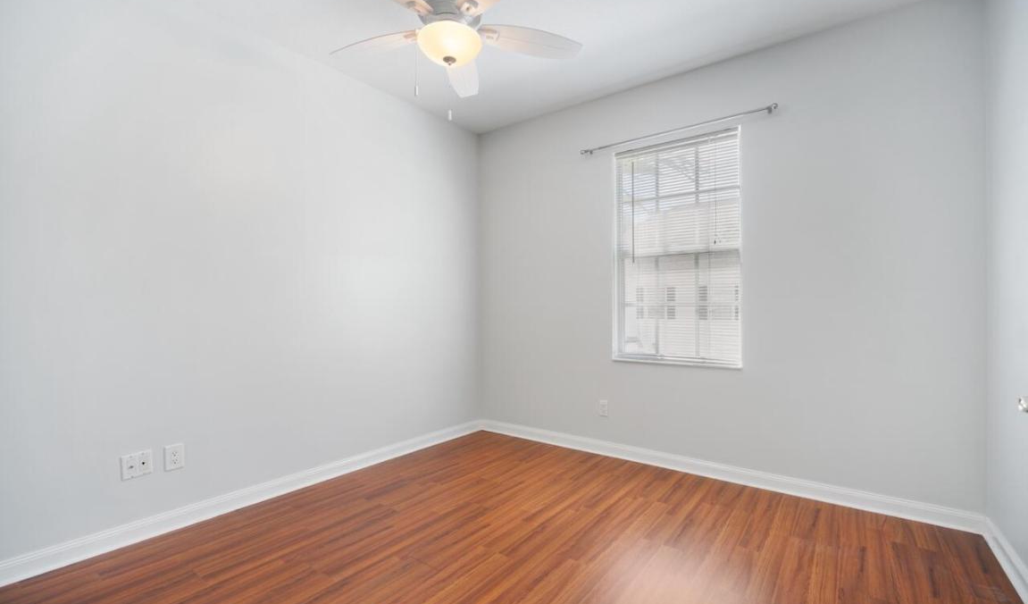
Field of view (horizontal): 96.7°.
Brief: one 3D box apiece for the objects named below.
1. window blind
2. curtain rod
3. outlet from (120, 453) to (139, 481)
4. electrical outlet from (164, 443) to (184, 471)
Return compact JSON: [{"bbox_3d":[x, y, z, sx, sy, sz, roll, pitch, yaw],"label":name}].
[{"bbox_3d":[1.132,-0.348,3.230,0.882,1.560,0.100,0,-1,37],"label":"window blind"},{"bbox_3d":[1.073,-1.176,3.185,1.340,0.045,0.080,0,-1,37],"label":"curtain rod"},{"bbox_3d":[-1.823,0.785,2.173,0.012,0.115,0.069,0,-1,37],"label":"outlet"},{"bbox_3d":[-1.718,0.788,2.315,0.012,0.120,0.080,0,-1,37],"label":"electrical outlet"}]

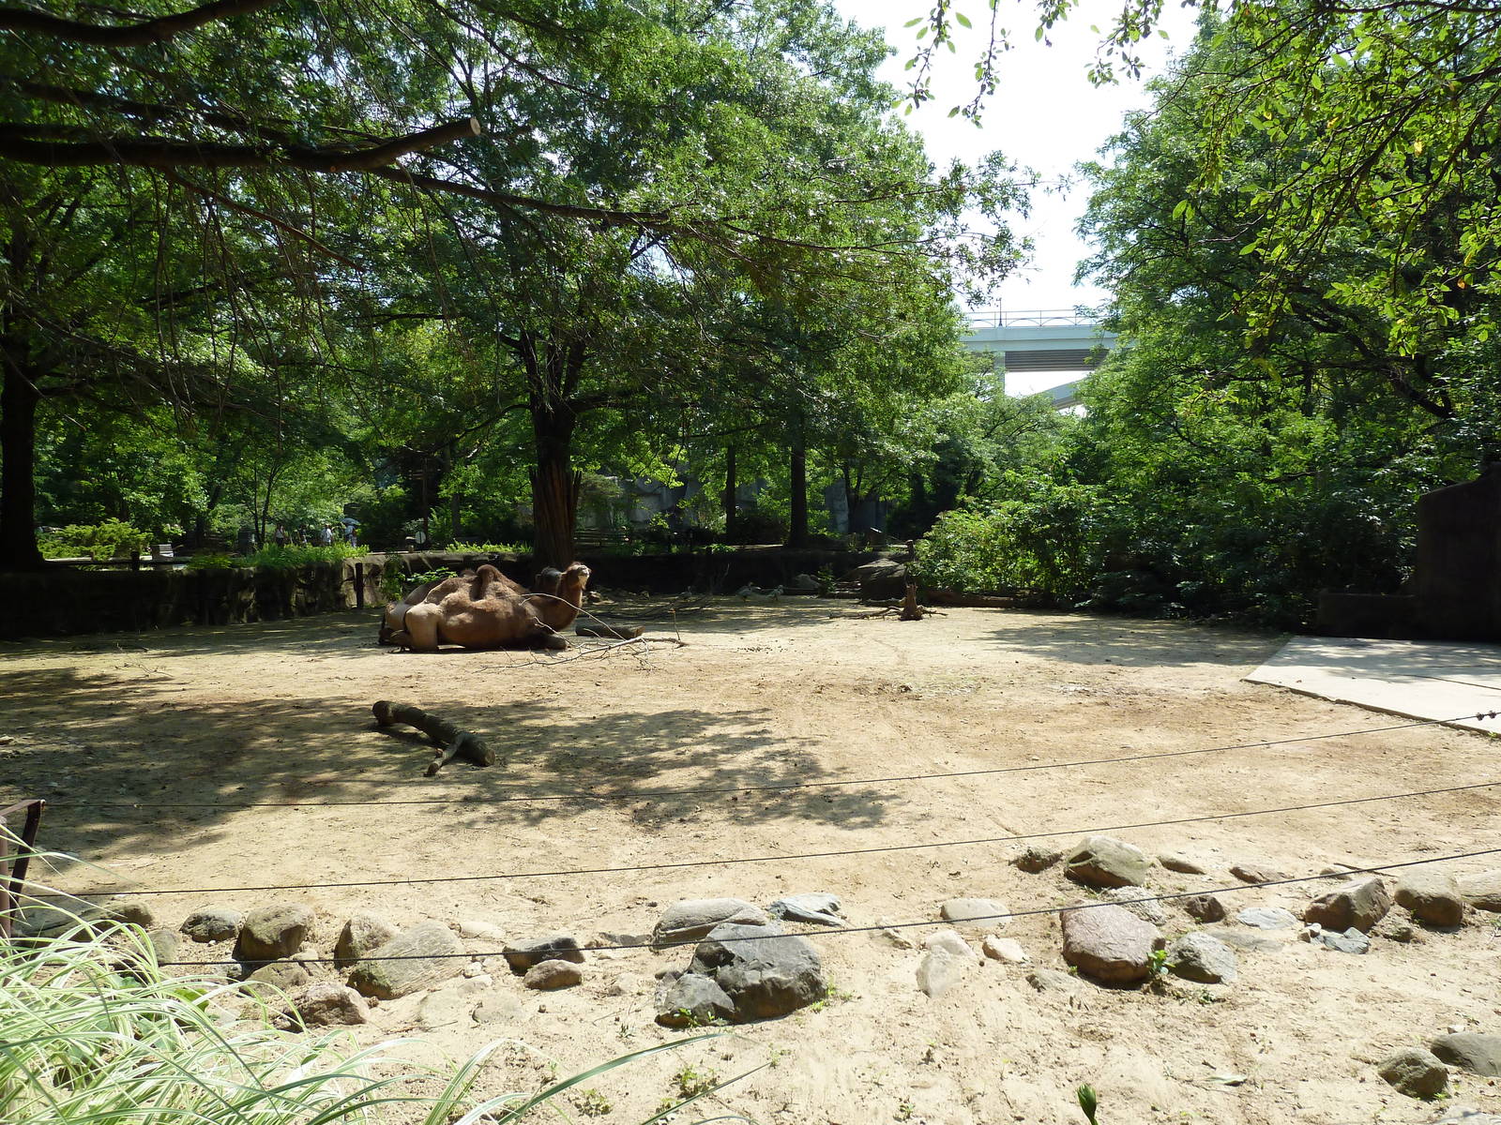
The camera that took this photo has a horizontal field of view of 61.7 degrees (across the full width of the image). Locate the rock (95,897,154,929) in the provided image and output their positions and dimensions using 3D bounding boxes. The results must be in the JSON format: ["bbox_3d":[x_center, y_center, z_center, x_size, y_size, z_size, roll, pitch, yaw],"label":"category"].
[{"bbox_3d":[-2.918,1.609,5.871,0.270,0.130,0.210,0,2,0],"label":"rock"}]

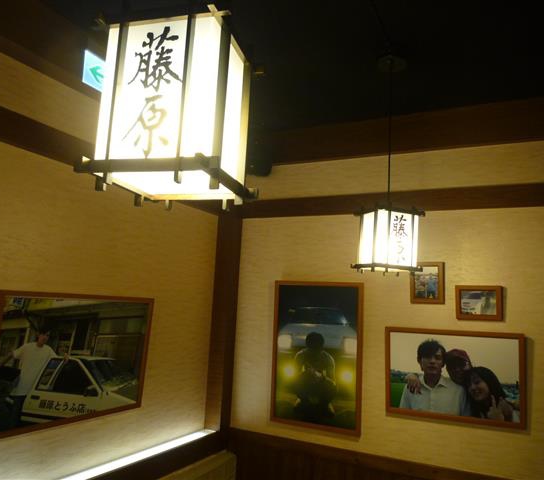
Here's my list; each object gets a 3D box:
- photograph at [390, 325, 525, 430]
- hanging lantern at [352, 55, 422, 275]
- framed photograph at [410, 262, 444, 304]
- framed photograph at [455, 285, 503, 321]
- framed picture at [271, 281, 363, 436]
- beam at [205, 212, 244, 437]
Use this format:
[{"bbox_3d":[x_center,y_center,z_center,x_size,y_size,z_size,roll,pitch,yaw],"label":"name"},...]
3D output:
[{"bbox_3d":[0.879,0.662,2.257,0.628,0.429,0.030,-1,-9,26],"label":"photograph"},{"bbox_3d":[0.466,-0.301,1.842,0.200,0.862,0.200,6,-9,-21],"label":"hanging lantern"},{"bbox_3d":[0.800,0.222,2.371,0.164,0.211,0.025,-1,-9,26],"label":"framed photograph"},{"bbox_3d":[1.009,0.309,2.255,0.206,0.164,0.025,-1,-9,26],"label":"framed photograph"},{"bbox_3d":[0.250,0.631,2.568,0.522,0.791,0.030,-1,-9,26],"label":"framed picture"},{"bbox_3d":[-0.288,0.480,2.808,0.107,1.258,0.110,-1,-9,26],"label":"beam"}]

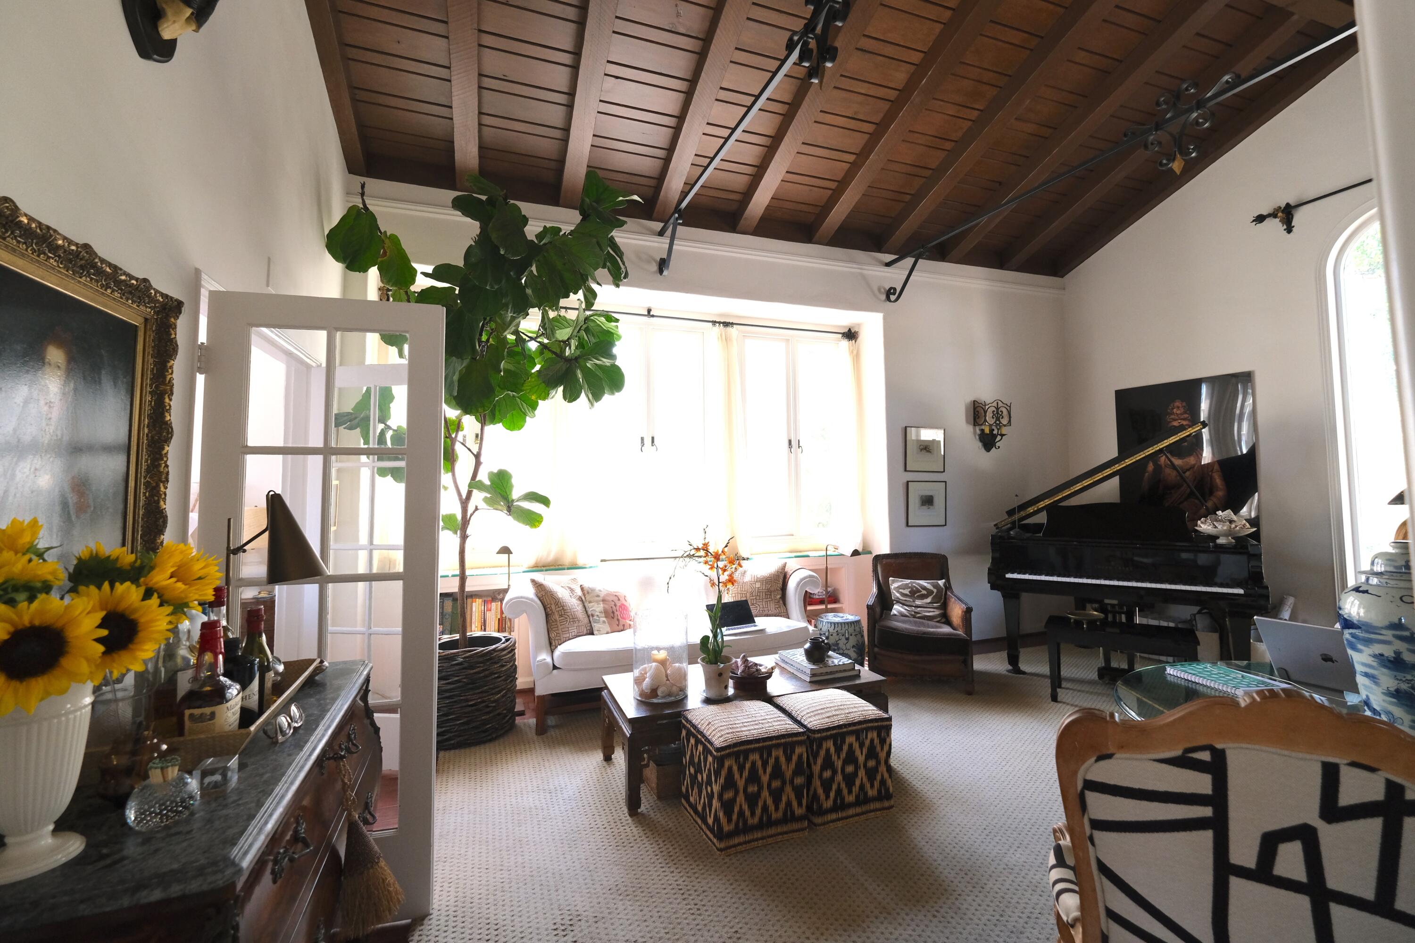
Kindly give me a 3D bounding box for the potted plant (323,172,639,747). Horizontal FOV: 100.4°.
[{"bbox_3d":[-1.199,-0.056,3.361,1.600,3.070,1.300,0,-3,-19],"label":"potted plant"}]

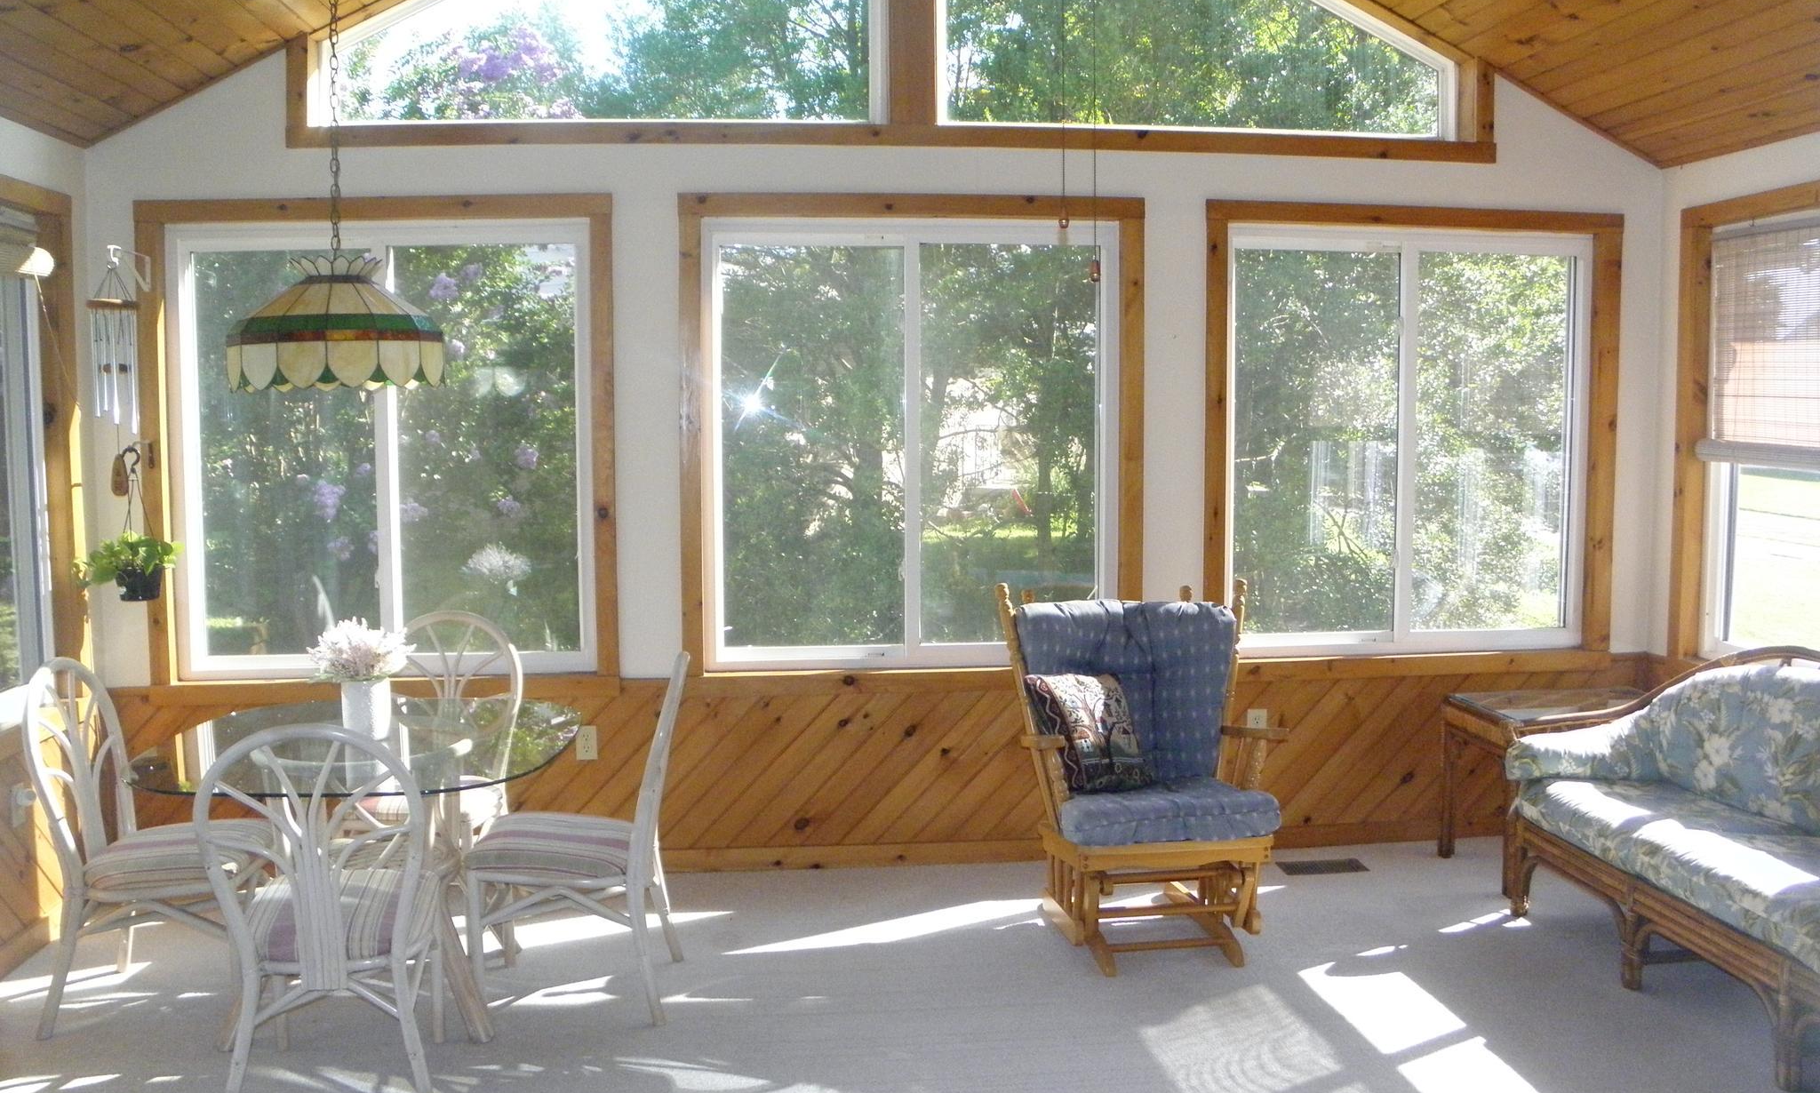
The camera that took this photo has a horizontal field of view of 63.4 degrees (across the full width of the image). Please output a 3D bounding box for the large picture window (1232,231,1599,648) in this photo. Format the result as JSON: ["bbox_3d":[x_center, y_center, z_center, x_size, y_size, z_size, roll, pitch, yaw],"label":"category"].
[{"bbox_3d":[1.750,-0.361,5.159,1.340,1.470,0.100,-1,5,-6],"label":"large picture window"}]

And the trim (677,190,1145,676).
[{"bbox_3d":[0.021,-0.375,5.086,1.590,1.630,0.080,-1,4,-6],"label":"trim"}]

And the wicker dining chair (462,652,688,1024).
[{"bbox_3d":[-0.859,0.742,3.883,0.590,0.930,0.490,-1,5,-5],"label":"wicker dining chair"}]

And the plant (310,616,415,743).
[{"bbox_3d":[-1.400,0.341,3.792,0.270,0.308,0.260,-1,4,-6],"label":"plant"}]

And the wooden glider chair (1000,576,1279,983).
[{"bbox_3d":[0.714,0.643,4.373,0.750,1.030,0.740,-1,5,-9],"label":"wooden glider chair"}]

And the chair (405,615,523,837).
[{"bbox_3d":[-1.442,0.708,4.491,0.490,0.930,0.600,0,4,0],"label":"chair"}]

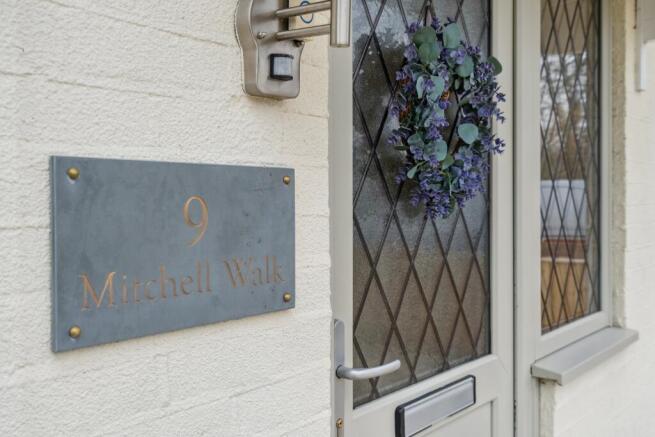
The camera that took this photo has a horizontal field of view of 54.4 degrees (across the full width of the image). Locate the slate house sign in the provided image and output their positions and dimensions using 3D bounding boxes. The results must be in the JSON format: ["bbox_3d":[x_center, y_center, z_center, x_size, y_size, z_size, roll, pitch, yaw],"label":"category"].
[{"bbox_3d":[-0.167,0.033,0.786,0.013,0.200,0.350,1,2,41],"label":"slate house sign"}]

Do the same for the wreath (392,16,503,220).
[{"bbox_3d":[0.267,-0.209,1.364,0.110,0.415,0.375,1,2,41],"label":"wreath"}]

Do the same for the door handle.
[{"bbox_3d":[0.077,0.272,1.152,0.055,0.024,0.130,1,2,41],"label":"door handle"}]

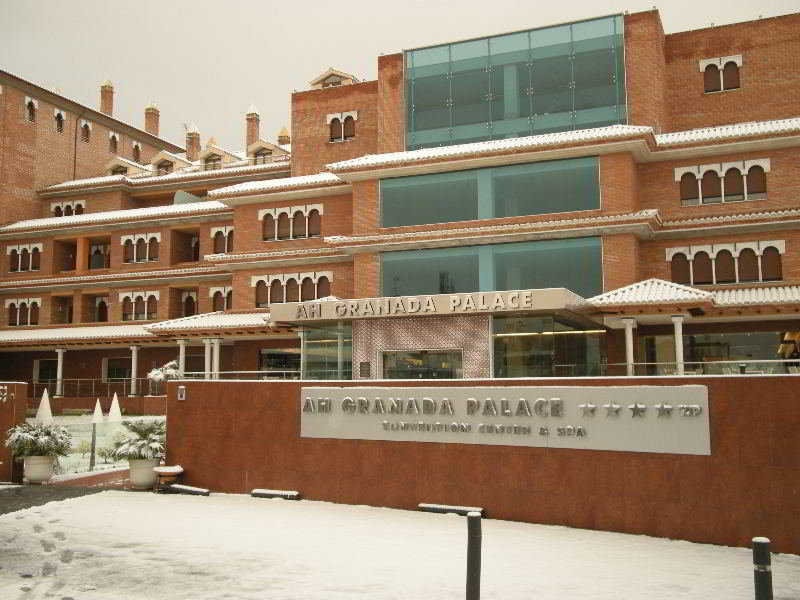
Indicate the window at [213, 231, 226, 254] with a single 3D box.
[{"bbox_3d":[-9.439,-2.940,45.015,0.740,1.370,0.200,-3,-7,21],"label":"window"}]

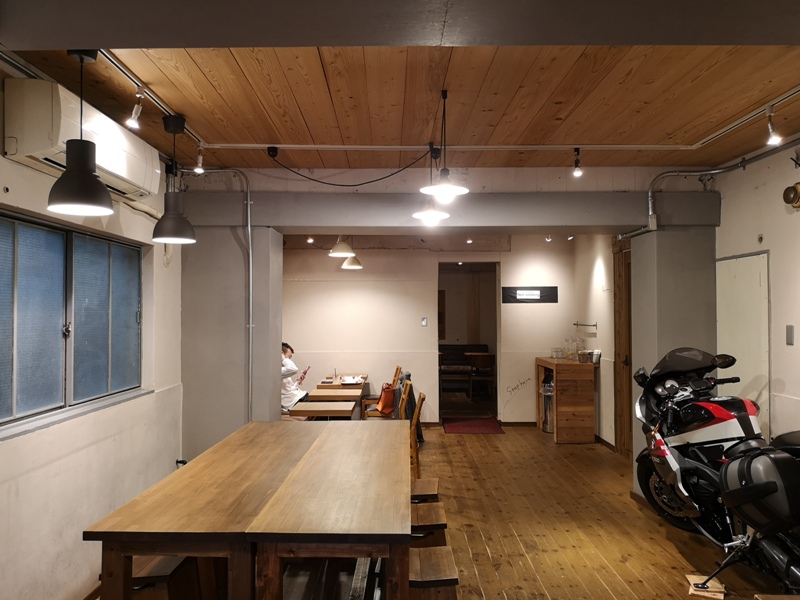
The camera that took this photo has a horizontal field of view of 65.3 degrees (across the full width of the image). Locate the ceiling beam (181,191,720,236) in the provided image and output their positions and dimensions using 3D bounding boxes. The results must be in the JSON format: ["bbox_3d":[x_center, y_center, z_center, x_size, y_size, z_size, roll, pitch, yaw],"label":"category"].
[{"bbox_3d":[0.364,-0.656,4.773,3.899,0.267,0.517,0,-1,-1],"label":"ceiling beam"}]

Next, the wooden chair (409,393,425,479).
[{"bbox_3d":[-0.032,1.216,5.456,0.490,0.844,0.420,0,-1,-1],"label":"wooden chair"}]

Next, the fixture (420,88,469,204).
[{"bbox_3d":[0.212,-0.740,3.027,0.238,0.548,0.238,0,-1,-1],"label":"fixture"}]

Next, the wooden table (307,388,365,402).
[{"bbox_3d":[-0.595,1.234,5.895,0.470,0.710,0.460,0,-1,-1],"label":"wooden table"}]

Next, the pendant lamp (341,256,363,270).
[{"bbox_3d":[-0.562,-0.439,7.302,0.245,0.180,0.245,0,-1,-1],"label":"pendant lamp"}]

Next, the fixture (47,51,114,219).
[{"bbox_3d":[-1.201,-0.660,2.353,0.220,0.665,0.220,0,-1,-1],"label":"fixture"}]

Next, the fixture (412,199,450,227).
[{"bbox_3d":[0.193,-0.535,3.810,0.232,0.170,0.232,0,-2,0],"label":"fixture"}]

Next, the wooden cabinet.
[{"bbox_3d":[2.053,1.219,7.775,0.507,0.921,1.030,0,-1,-1],"label":"wooden cabinet"}]

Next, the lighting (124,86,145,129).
[{"bbox_3d":[-1.239,-0.902,2.918,0.078,0.185,0.060,0,-1,-1],"label":"lighting"}]

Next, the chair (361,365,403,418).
[{"bbox_3d":[-0.216,1.224,7.573,0.470,0.800,0.420,0,-1,-1],"label":"chair"}]

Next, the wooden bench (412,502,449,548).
[{"bbox_3d":[0.090,1.300,3.180,0.280,0.420,0.355,0,-2,1],"label":"wooden bench"}]

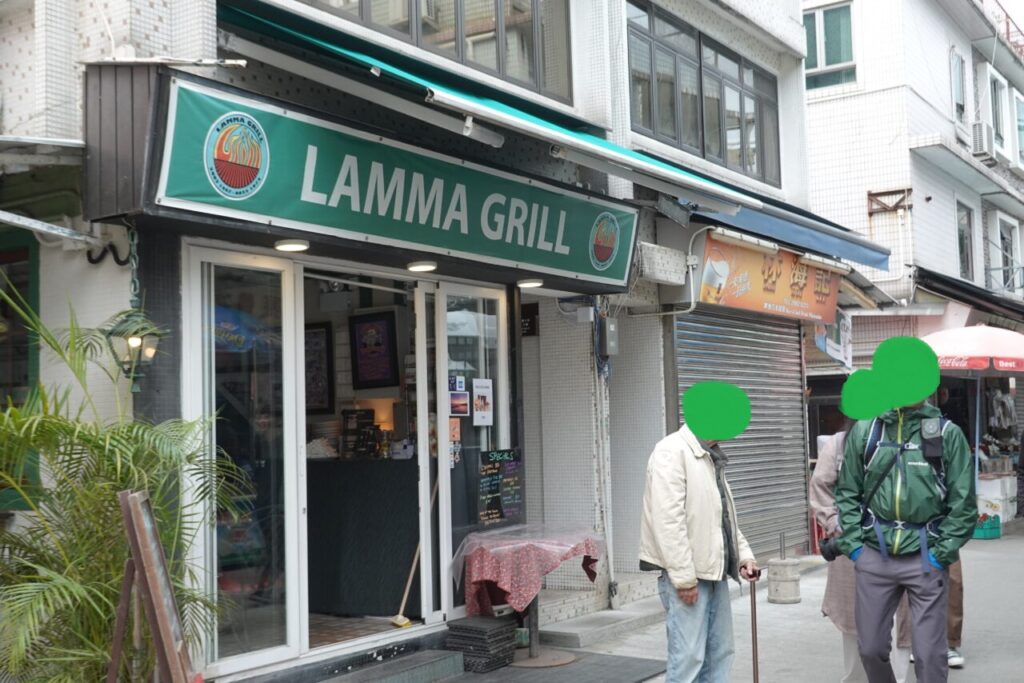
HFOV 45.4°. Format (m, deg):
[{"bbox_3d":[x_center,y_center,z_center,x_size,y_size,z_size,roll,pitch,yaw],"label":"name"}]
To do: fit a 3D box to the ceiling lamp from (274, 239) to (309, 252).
[{"bbox_3d":[-1.123,-0.490,6.261,0.172,0.038,0.172,-2,-4,0],"label":"ceiling lamp"}]

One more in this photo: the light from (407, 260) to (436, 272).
[{"bbox_3d":[-0.525,-0.436,7.138,0.172,0.038,0.172,-2,-4,0],"label":"light"}]

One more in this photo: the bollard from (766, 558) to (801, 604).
[{"bbox_3d":[2.191,1.932,9.875,0.270,0.340,0.270,-5,-5,34],"label":"bollard"}]

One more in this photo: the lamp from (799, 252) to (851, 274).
[{"bbox_3d":[3.072,-0.761,11.985,0.110,0.100,1.280,-5,-5,34],"label":"lamp"}]

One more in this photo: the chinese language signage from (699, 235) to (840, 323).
[{"bbox_3d":[2.420,-0.535,11.251,0.080,0.575,3.175,7,1,34],"label":"chinese language signage"}]

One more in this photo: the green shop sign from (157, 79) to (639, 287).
[{"bbox_3d":[-0.342,-0.784,7.172,0.060,0.562,4.299,9,2,34],"label":"green shop sign"}]

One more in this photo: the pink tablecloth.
[{"bbox_3d":[0.113,1.448,7.724,0.700,0.460,0.700,-5,-5,34],"label":"pink tablecloth"}]

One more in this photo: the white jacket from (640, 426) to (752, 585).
[{"bbox_3d":[0.796,0.704,5.250,0.420,0.670,0.480,-4,-5,28],"label":"white jacket"}]

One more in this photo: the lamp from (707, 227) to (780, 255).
[{"bbox_3d":[1.975,-0.857,10.377,0.110,0.100,1.280,-5,-5,34],"label":"lamp"}]

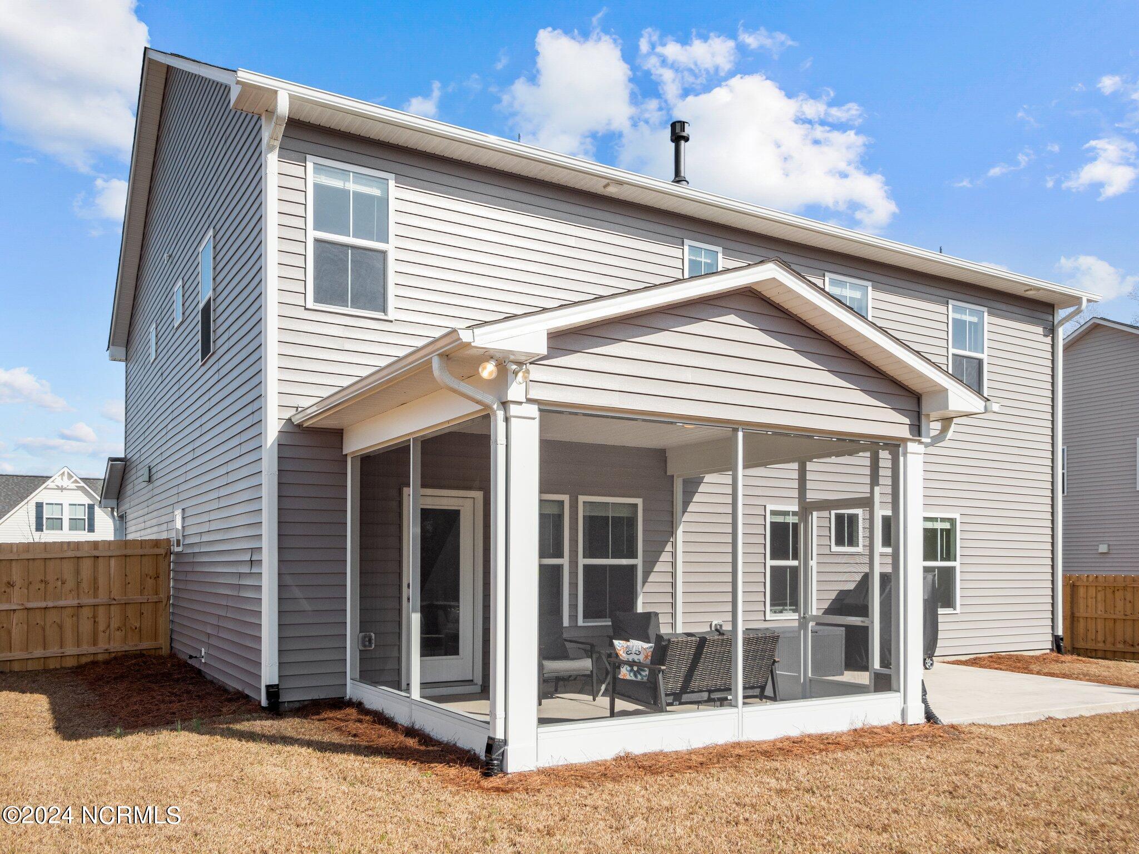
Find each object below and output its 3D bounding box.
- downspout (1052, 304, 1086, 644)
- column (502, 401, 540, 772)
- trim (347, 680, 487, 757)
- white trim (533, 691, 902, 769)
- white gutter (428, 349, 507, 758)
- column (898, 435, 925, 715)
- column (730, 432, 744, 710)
[{"bbox_3d":[8.283,0.824,15.222,0.110,5.855,0.500,1,-2,-31],"label":"downspout"},{"bbox_3d":[-0.376,1.134,6.524,0.225,2.566,0.225,1,-3,-31],"label":"column"},{"bbox_3d":[-1.357,2.472,8.015,0.080,0.250,3.340,4,-8,-31],"label":"trim"},{"bbox_3d":[1.386,2.425,7.527,3.805,0.290,0.080,4,-8,-30],"label":"white trim"},{"bbox_3d":[-0.681,0.910,6.299,0.530,2.735,0.100,1,-2,-31],"label":"white gutter"},{"bbox_3d":[3.134,1.447,8.575,0.225,2.586,0.225,1,-3,-31],"label":"column"},{"bbox_3d":[1.371,1.149,7.518,0.055,2.269,0.075,1,-3,-31],"label":"column"}]

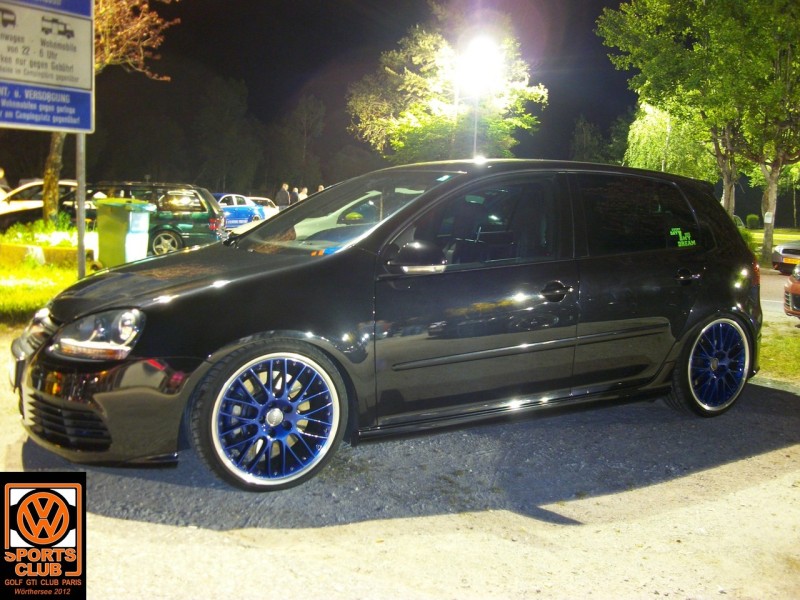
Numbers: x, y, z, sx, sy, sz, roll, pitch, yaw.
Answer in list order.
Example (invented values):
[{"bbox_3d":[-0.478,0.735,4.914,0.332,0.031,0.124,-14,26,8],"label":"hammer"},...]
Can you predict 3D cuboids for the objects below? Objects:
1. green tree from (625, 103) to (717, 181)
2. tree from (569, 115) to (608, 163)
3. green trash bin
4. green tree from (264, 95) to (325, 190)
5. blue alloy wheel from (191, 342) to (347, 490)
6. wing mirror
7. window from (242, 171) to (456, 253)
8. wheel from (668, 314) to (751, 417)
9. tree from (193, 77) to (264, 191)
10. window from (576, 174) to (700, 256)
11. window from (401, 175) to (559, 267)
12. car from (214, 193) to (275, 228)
[{"bbox_3d":[10.178,-4.893,30.317,3.700,5.486,3.700,2,7,0],"label":"green tree"},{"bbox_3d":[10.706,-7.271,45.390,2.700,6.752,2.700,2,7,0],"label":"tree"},{"bbox_3d":[-4.095,-0.975,11.700,0.730,1.070,0.580,4,7,20],"label":"green trash bin"},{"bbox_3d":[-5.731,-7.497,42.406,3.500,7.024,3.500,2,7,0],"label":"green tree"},{"bbox_3d":[-0.513,0.441,3.062,0.630,0.630,0.220,-2,8,-31],"label":"blue alloy wheel"},{"bbox_3d":[0.060,-0.174,3.181,0.140,0.135,0.230,-2,8,-31],"label":"wing mirror"},{"bbox_3d":[-0.307,-0.476,3.966,0.830,0.130,1.380,-35,23,-23],"label":"window"},{"bbox_3d":[1.697,0.345,4.386,0.630,0.630,0.220,-2,8,-31],"label":"wheel"},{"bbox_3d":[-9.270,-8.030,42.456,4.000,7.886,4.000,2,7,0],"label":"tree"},{"bbox_3d":[1.197,-0.438,4.039,0.900,0.430,0.060,-5,-10,-31],"label":"window"},{"bbox_3d":[0.365,-0.383,3.543,0.970,0.460,0.060,-5,-10,-31],"label":"window"},{"bbox_3d":[-6.052,-2.807,25.500,1.780,1.430,4.400,4,7,21],"label":"car"}]

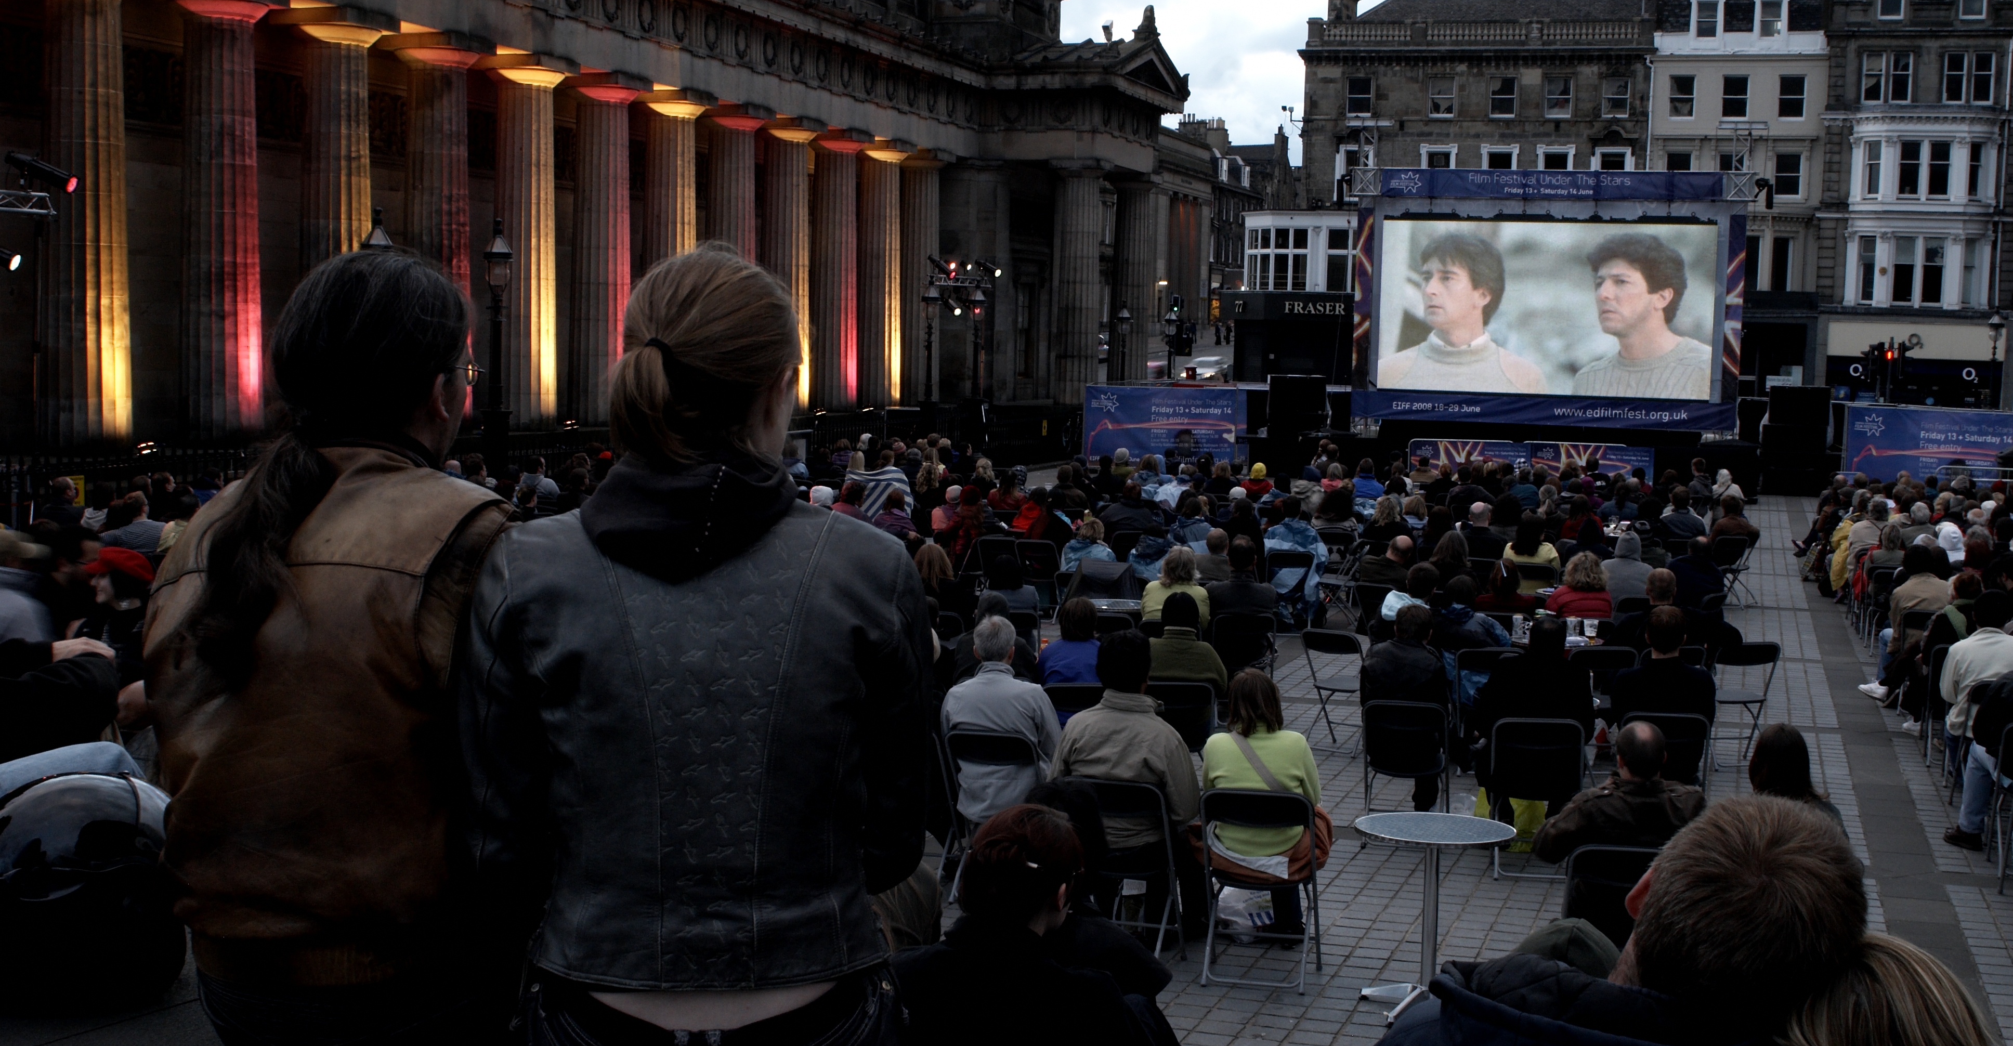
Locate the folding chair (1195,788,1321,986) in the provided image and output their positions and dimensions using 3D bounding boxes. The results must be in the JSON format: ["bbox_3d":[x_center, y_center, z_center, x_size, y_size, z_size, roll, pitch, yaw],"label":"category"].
[{"bbox_3d":[1.026,1.434,8.761,0.460,0.790,0.460,2,4,14],"label":"folding chair"}]

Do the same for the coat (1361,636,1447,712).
[{"bbox_3d":[2.050,0.929,11.265,0.500,0.684,0.400,2,5,14],"label":"coat"}]

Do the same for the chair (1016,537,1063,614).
[{"bbox_3d":[0.370,0.550,21.357,0.460,0.790,0.450,3,5,25],"label":"chair"}]

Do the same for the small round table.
[{"bbox_3d":[1.619,1.518,8.320,0.615,0.715,0.615,1,4,0],"label":"small round table"}]

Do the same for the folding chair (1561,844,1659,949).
[{"bbox_3d":[2.212,1.523,7.908,0.459,0.802,0.460,2,4,8],"label":"folding chair"}]

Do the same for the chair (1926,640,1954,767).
[{"bbox_3d":[6.249,1.175,14.264,0.460,0.790,0.460,3,4,21],"label":"chair"}]

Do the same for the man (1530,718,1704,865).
[{"bbox_3d":[2.303,1.300,8.209,0.620,1.220,0.850,2,4,10],"label":"man"}]

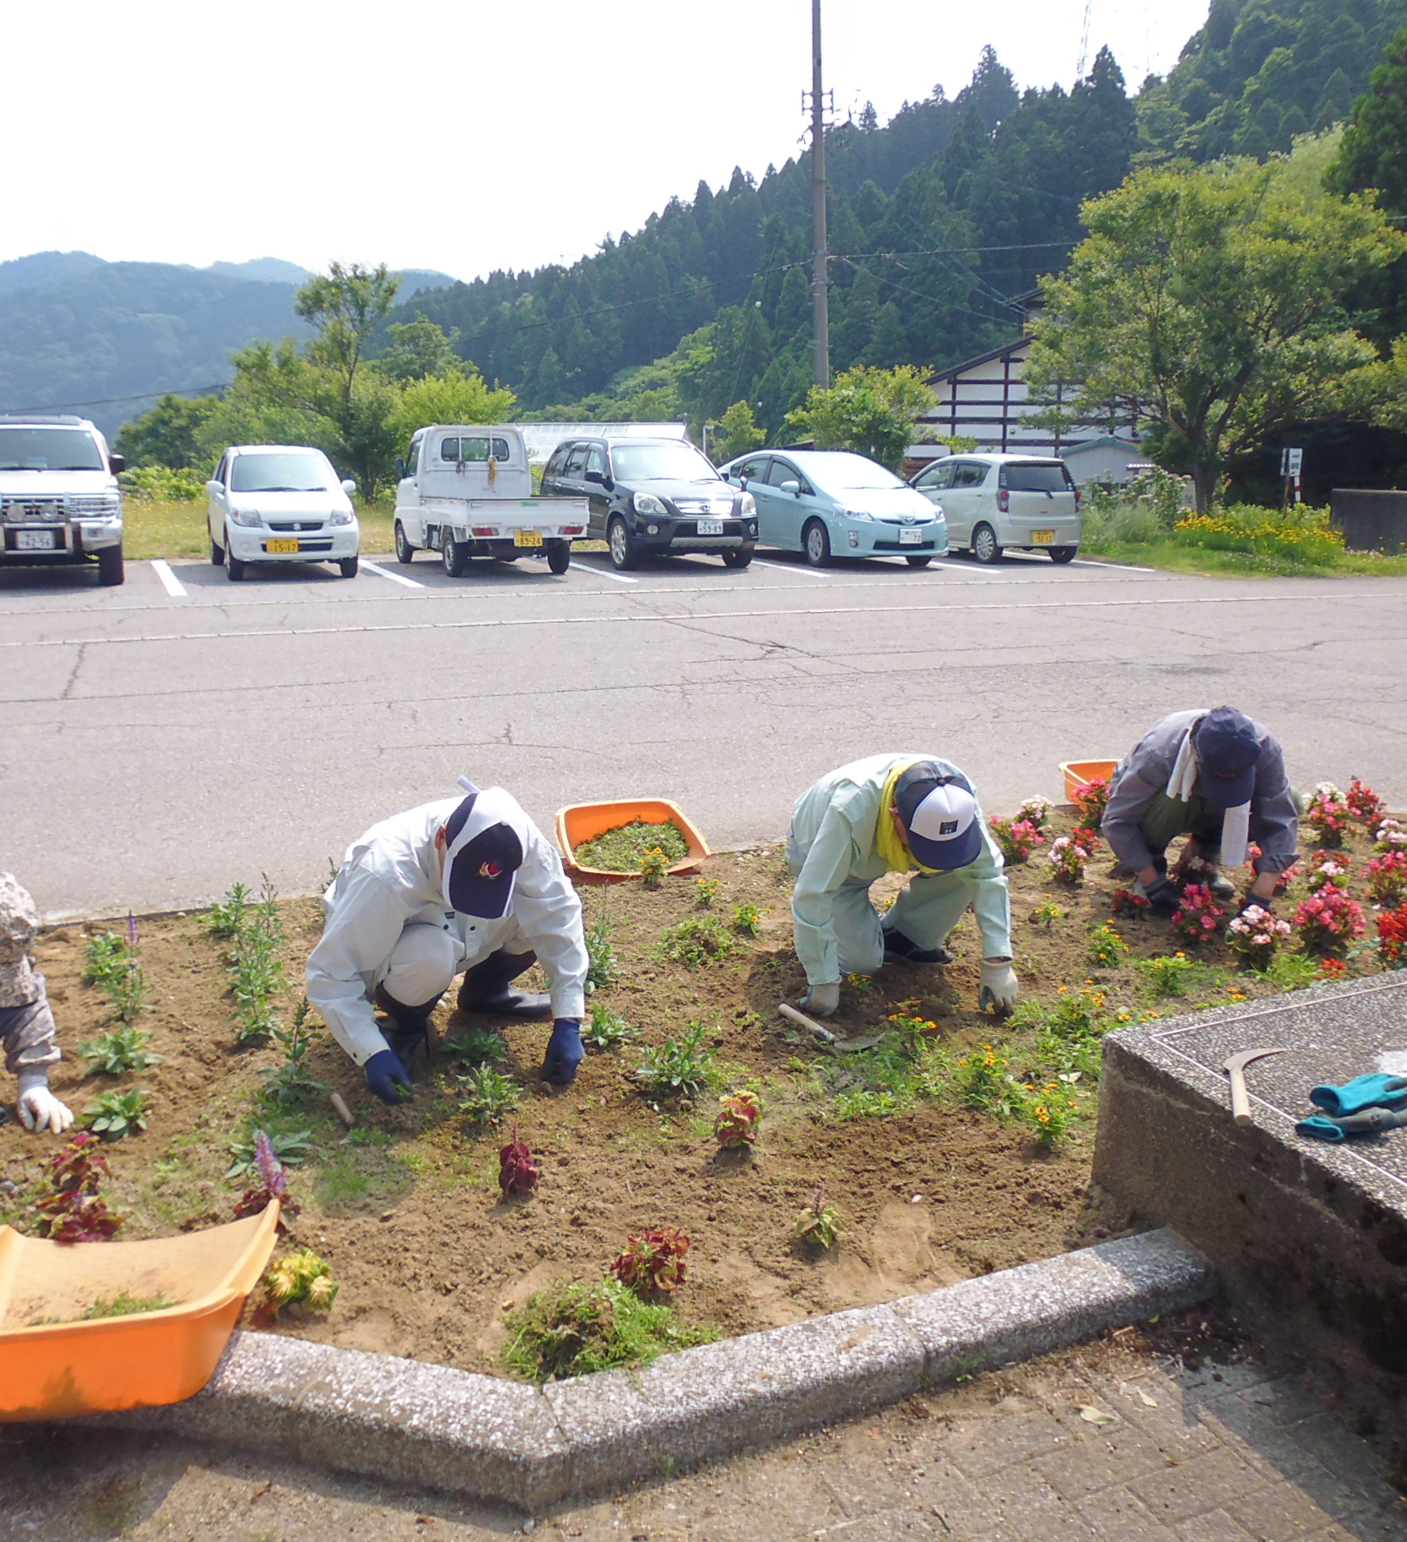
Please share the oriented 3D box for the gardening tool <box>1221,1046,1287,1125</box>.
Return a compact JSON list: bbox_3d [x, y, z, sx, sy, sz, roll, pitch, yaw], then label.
[{"bbox_3d":[1.114,0.618,2.840,0.125,0.028,0.345,4,14,17],"label":"gardening tool"}]

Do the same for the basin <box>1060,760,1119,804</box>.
[{"bbox_3d":[1.940,0.082,6.406,0.530,0.190,0.470,-5,14,-19],"label":"basin"}]

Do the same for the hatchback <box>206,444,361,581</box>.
[{"bbox_3d":[-5.083,-3.167,17.115,1.490,1.530,3.395,-5,15,-23],"label":"hatchback"}]

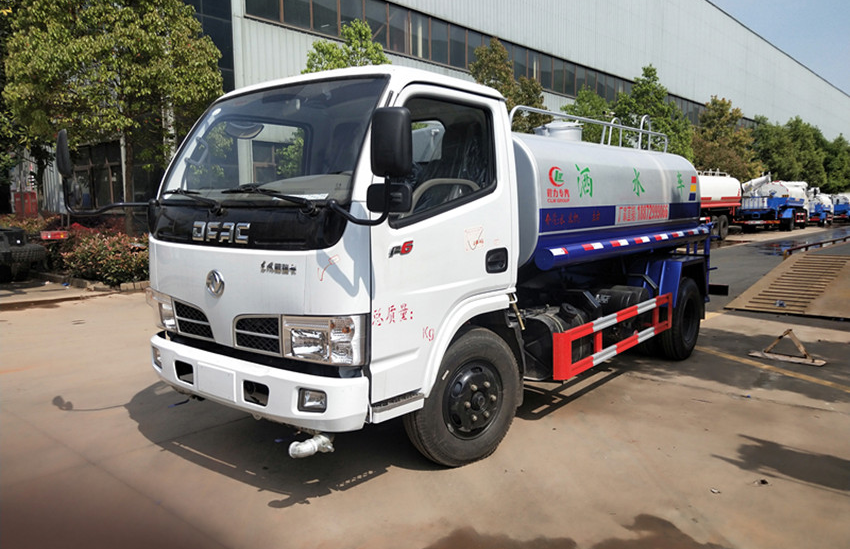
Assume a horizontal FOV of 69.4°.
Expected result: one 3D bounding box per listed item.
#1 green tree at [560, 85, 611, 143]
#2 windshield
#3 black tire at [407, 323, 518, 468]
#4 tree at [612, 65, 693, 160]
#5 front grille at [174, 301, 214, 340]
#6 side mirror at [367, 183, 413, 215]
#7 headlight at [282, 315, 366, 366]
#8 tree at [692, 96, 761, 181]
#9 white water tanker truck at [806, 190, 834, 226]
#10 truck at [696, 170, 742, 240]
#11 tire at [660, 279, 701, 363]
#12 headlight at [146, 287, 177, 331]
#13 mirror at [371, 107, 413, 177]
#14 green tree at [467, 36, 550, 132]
[{"bbox_3d":[7.193,-4.997,27.000,3.500,6.687,3.500,6,9,43],"label":"green tree"},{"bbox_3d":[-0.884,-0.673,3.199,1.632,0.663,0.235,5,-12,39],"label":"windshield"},{"bbox_3d":[0.217,0.681,3.514,0.785,0.785,0.205,-7,8,-40],"label":"black tire"},{"bbox_3d":[11.626,-6.468,31.500,4.200,8.576,4.200,6,9,43],"label":"tree"},{"bbox_3d":[-1.237,0.239,3.305,0.408,0.214,0.071,5,9,39],"label":"front grille"},{"bbox_3d":[-0.123,-0.264,2.120,0.150,0.102,0.055,0,7,18],"label":"side mirror"},{"bbox_3d":[-0.457,0.282,2.745,0.408,0.219,0.184,5,9,39],"label":"headlight"},{"bbox_3d":[18.977,-7.066,38.500,4.300,8.157,4.300,6,9,43],"label":"tree"},{"bbox_3d":[28.400,-4.986,45.000,2.150,2.750,6.000,4,8,44],"label":"white water tanker truck"},{"bbox_3d":[9.800,-2.788,24.800,2.500,2.950,9.200,4,8,44],"label":"truck"},{"bbox_3d":[2.298,0.391,5.620,0.200,0.775,0.775,3,8,40],"label":"tire"},{"bbox_3d":[-1.506,0.199,3.602,0.408,0.219,0.184,5,9,39],"label":"headlight"},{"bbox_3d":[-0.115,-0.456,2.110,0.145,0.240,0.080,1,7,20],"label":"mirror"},{"bbox_3d":[3.186,-5.098,23.700,3.200,7.900,3.200,4,8,44],"label":"green tree"}]

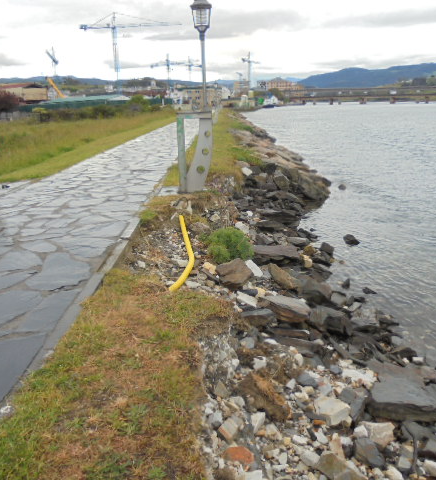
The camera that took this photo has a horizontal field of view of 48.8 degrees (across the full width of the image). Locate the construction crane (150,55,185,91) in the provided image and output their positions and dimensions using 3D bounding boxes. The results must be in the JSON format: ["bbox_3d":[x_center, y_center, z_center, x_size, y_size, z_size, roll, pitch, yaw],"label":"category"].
[{"bbox_3d":[-35.791,-116.580,348.180,3.000,32.300,39.000,-15,22,-41],"label":"construction crane"}]

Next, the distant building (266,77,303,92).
[{"bbox_3d":[50.429,-117.448,370.266,27.800,14.700,16.000,-1,16,0],"label":"distant building"}]

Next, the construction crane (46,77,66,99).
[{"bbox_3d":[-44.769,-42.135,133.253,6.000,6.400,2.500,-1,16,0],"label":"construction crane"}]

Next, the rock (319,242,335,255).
[{"bbox_3d":[1.926,0.151,8.534,0.270,0.170,0.210,-1,16,0],"label":"rock"}]

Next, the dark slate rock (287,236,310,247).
[{"bbox_3d":[1.377,0.026,8.220,0.400,0.120,0.230,-1,16,0],"label":"dark slate rock"}]

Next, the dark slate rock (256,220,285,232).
[{"bbox_3d":[0.974,-0.247,8.800,0.490,0.150,0.290,-3,17,-8],"label":"dark slate rock"}]

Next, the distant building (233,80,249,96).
[{"bbox_3d":[18.311,-122.518,396.070,12.500,15.900,13.000,-4,17,-11],"label":"distant building"}]

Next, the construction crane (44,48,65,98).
[{"bbox_3d":[-60.053,-59.702,177.608,2.500,21.800,47.700,-5,17,-12],"label":"construction crane"}]

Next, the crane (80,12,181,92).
[{"bbox_3d":[-33.264,-69.902,187.746,37.200,34.900,2.500,-4,16,-9],"label":"crane"}]

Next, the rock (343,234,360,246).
[{"bbox_3d":[2.897,0.011,10.433,0.330,0.200,0.250,-6,17,-18],"label":"rock"}]

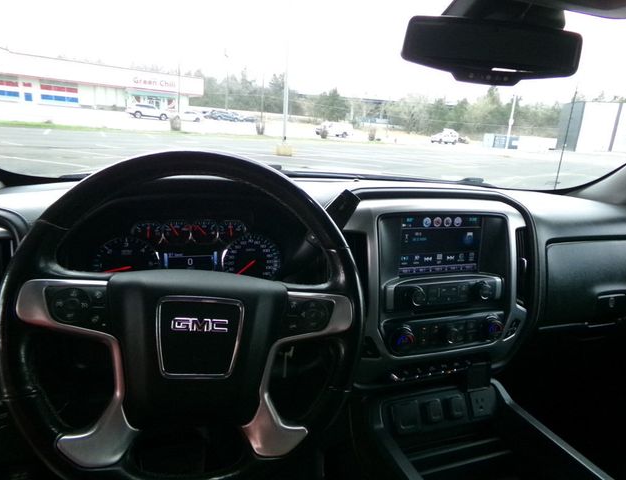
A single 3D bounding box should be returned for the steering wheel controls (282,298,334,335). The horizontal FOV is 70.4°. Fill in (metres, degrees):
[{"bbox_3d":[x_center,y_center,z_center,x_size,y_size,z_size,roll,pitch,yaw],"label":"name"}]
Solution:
[{"bbox_3d":[-0.006,0.091,0.516,0.059,0.040,0.018,5,-12,-18],"label":"steering wheel controls"}]

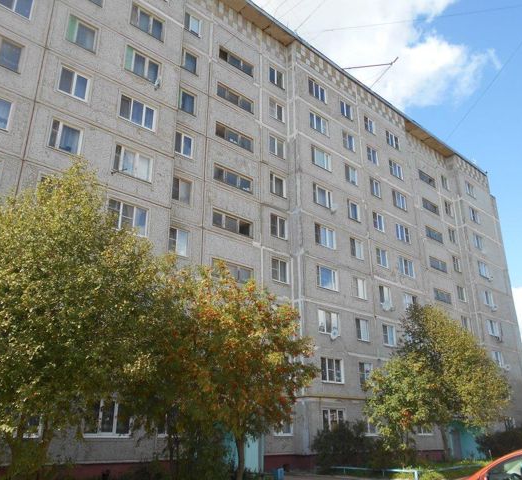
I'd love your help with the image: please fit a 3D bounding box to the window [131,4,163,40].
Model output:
[{"bbox_3d":[-5.909,-11.356,25.306,1.950,1.387,0.150,18,-28,-39],"label":"window"}]

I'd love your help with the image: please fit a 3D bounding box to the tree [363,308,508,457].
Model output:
[{"bbox_3d":[10.170,8.281,27.801,7.500,8.700,6.800,-7,-23,18],"label":"tree"}]

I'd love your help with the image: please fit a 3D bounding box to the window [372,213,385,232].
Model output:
[{"bbox_3d":[8.718,-1.333,35.657,1.340,1.387,0.150,18,-28,-39],"label":"window"}]

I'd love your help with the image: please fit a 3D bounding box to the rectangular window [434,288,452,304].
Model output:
[{"bbox_3d":[15.414,4.818,40.770,2.770,0.920,0.150,18,-28,-38],"label":"rectangular window"}]

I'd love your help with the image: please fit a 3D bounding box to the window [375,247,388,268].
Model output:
[{"bbox_3d":[8.593,1.313,34.265,1.340,1.340,0.150,18,-28,-38],"label":"window"}]

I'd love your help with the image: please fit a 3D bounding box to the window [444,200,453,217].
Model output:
[{"bbox_3d":[18.636,-3.057,47.695,1.500,1.380,0.150,18,-27,-39],"label":"window"}]

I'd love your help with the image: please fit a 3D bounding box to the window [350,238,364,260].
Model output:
[{"bbox_3d":[6.465,0.617,32.493,1.390,1.340,0.150,18,-28,-38],"label":"window"}]

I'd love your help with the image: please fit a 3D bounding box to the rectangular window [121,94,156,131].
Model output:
[{"bbox_3d":[-5.965,-6.167,23.392,2.000,1.350,0.150,18,-27,-39],"label":"rectangular window"}]

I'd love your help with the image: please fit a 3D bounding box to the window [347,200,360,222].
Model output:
[{"bbox_3d":[6.550,-2.052,33.948,1.375,1.357,0.200,18,-27,-39],"label":"window"}]

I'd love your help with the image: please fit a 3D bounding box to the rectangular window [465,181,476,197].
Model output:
[{"bbox_3d":[21.488,-4.995,49.450,1.970,1.387,0.150,18,-28,-39],"label":"rectangular window"}]

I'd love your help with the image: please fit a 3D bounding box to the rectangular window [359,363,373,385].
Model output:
[{"bbox_3d":[6.658,8.442,30.302,1.500,1.390,0.150,18,-27,-39],"label":"rectangular window"}]

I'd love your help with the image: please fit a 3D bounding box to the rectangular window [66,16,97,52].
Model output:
[{"bbox_3d":[-8.267,-9.490,22.203,1.450,1.480,0.150,18,-28,-38],"label":"rectangular window"}]

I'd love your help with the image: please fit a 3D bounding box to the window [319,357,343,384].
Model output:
[{"bbox_3d":[4.066,7.521,27.536,1.880,1.360,0.200,18,-28,-38],"label":"window"}]

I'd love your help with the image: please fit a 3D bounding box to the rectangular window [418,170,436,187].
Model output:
[{"bbox_3d":[15.672,-5.652,45.437,2.840,0.956,0.150,18,-28,-39],"label":"rectangular window"}]

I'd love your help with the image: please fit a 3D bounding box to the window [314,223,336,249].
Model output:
[{"bbox_3d":[4.066,-0.208,30.510,1.970,1.370,0.150,18,-28,-38],"label":"window"}]

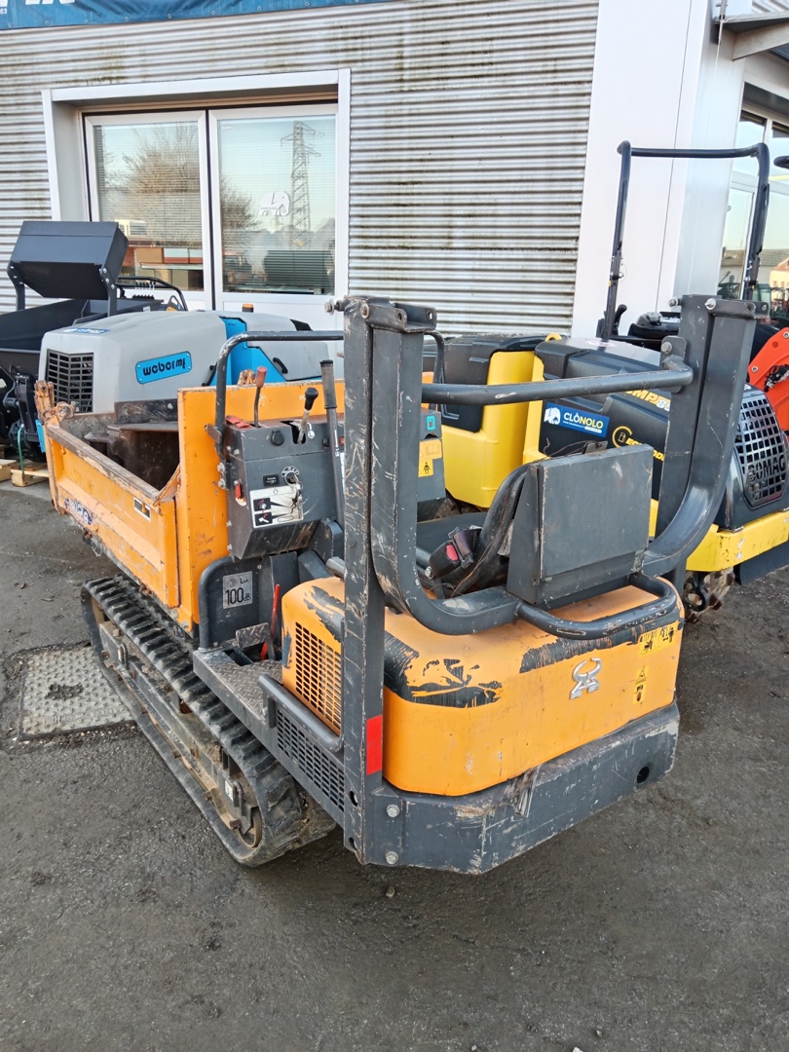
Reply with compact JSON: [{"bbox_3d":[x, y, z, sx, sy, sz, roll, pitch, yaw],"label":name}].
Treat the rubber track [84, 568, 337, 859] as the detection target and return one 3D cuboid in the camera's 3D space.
[{"bbox_3d":[-0.668,0.527,2.675,0.258,0.334,1.670,-10,20,-33],"label":"rubber track"}]

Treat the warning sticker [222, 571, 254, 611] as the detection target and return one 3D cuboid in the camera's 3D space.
[{"bbox_3d":[-0.441,0.182,2.316,0.089,0.096,0.008,-10,20,-33],"label":"warning sticker"}]

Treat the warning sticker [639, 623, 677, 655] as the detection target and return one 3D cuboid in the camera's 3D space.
[{"bbox_3d":[0.572,0.246,1.774,0.125,0.054,0.008,-10,20,-33],"label":"warning sticker"}]

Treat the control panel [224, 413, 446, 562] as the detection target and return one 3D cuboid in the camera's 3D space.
[{"bbox_3d":[-0.153,-0.137,2.382,0.642,0.386,0.163,-10,20,-33],"label":"control panel"}]

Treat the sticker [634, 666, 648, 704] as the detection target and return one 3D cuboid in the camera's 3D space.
[{"bbox_3d":[0.534,0.346,1.780,0.035,0.087,0.008,-10,20,-33],"label":"sticker"}]

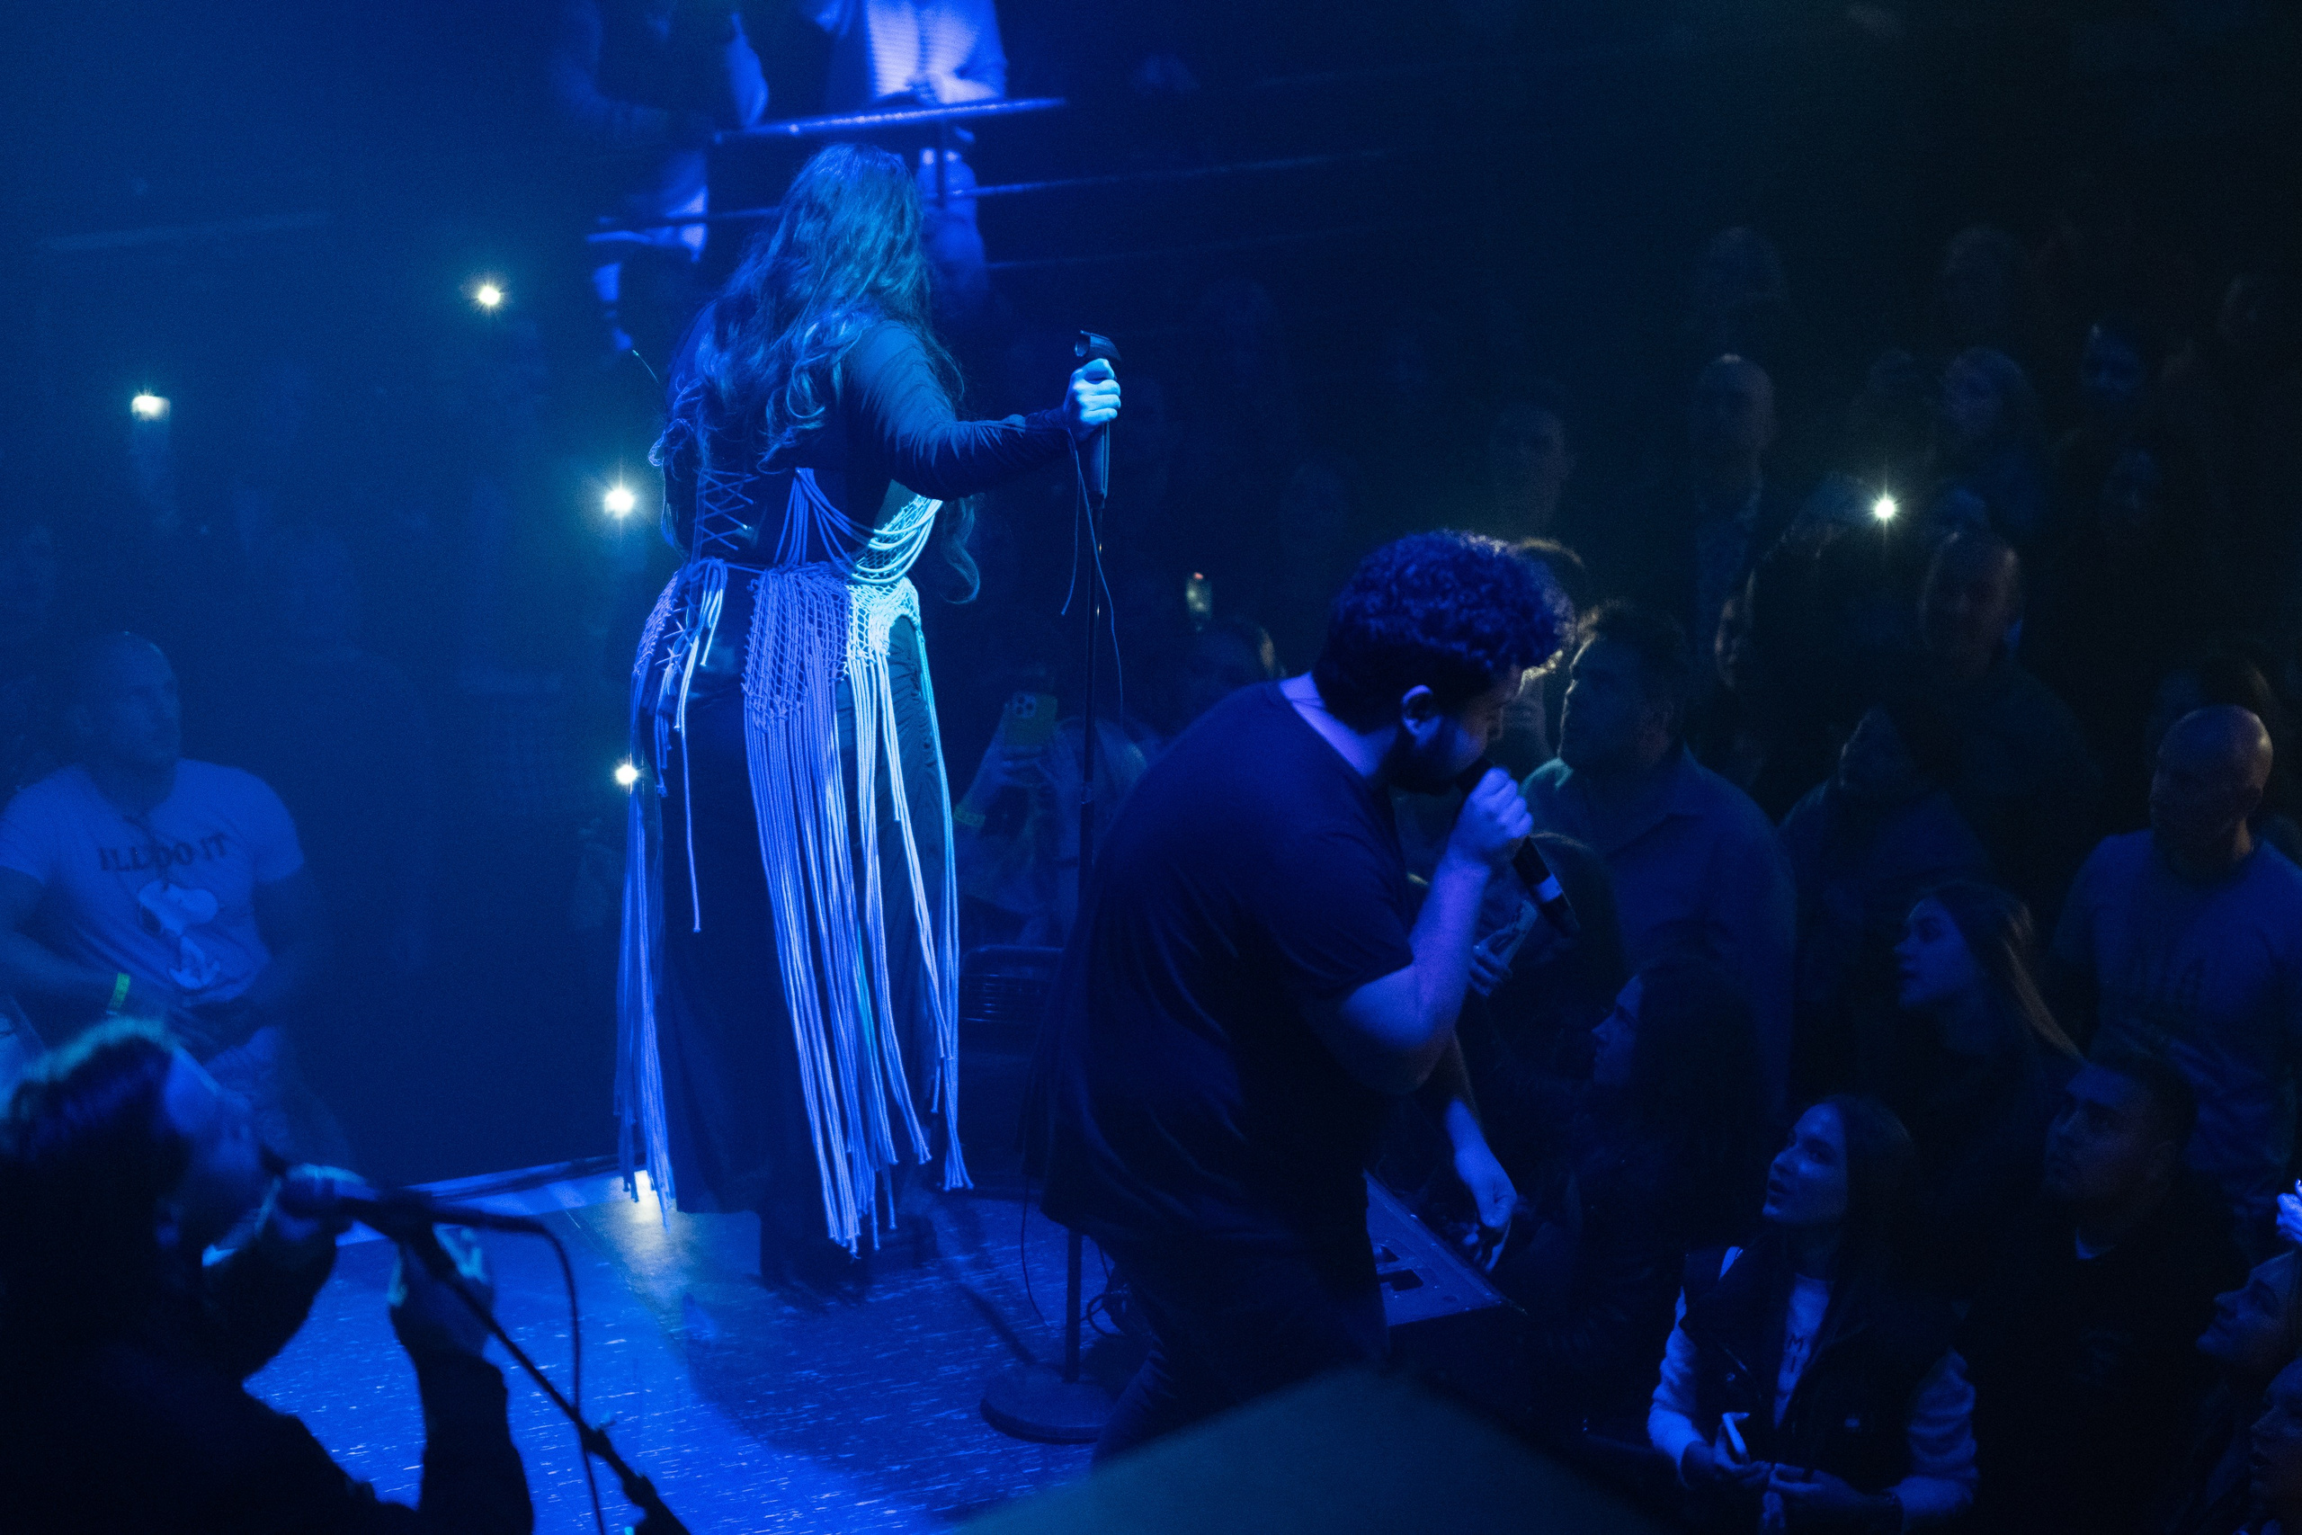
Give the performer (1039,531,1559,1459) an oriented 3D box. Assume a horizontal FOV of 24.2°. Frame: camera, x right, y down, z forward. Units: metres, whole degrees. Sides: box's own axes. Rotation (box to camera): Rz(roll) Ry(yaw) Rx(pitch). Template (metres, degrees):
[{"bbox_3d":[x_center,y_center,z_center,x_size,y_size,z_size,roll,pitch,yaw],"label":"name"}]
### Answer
[{"bbox_3d":[0.155,0.456,6.798,0.700,1.561,0.560,-5,20,-19],"label":"performer"}]

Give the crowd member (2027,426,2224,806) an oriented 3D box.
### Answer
[{"bbox_3d":[1.975,0.095,11.233,0.480,1.660,0.340,14,22,33],"label":"crowd member"}]

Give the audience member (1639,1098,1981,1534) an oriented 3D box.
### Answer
[{"bbox_3d":[0.945,1.249,7.980,0.520,1.640,0.400,13,22,31],"label":"audience member"}]

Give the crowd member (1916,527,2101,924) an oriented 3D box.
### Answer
[{"bbox_3d":[1.466,0.412,9.851,0.520,1.770,0.340,14,22,33],"label":"crowd member"}]

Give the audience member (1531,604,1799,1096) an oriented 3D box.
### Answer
[{"bbox_3d":[0.848,0.576,9.356,0.360,1.800,0.540,-9,21,-28],"label":"audience member"}]

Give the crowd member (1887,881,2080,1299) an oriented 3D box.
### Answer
[{"bbox_3d":[1.288,0.967,8.733,0.340,1.660,0.460,-7,20,-24],"label":"crowd member"}]

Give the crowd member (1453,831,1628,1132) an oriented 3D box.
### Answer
[{"bbox_3d":[0.632,0.892,8.833,0.380,1.660,0.480,-4,19,-14],"label":"crowd member"}]

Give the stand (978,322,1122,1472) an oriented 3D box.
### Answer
[{"bbox_3d":[-0.101,0.173,7.544,0.255,1.614,0.255,1,18,0],"label":"stand"}]

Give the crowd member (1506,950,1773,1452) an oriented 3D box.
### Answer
[{"bbox_3d":[0.758,1.065,8.383,0.400,1.660,0.460,1,19,-2],"label":"crowd member"}]

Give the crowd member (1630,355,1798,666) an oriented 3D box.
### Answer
[{"bbox_3d":[1.150,-0.011,11.351,0.520,1.770,0.340,10,20,24],"label":"crowd member"}]

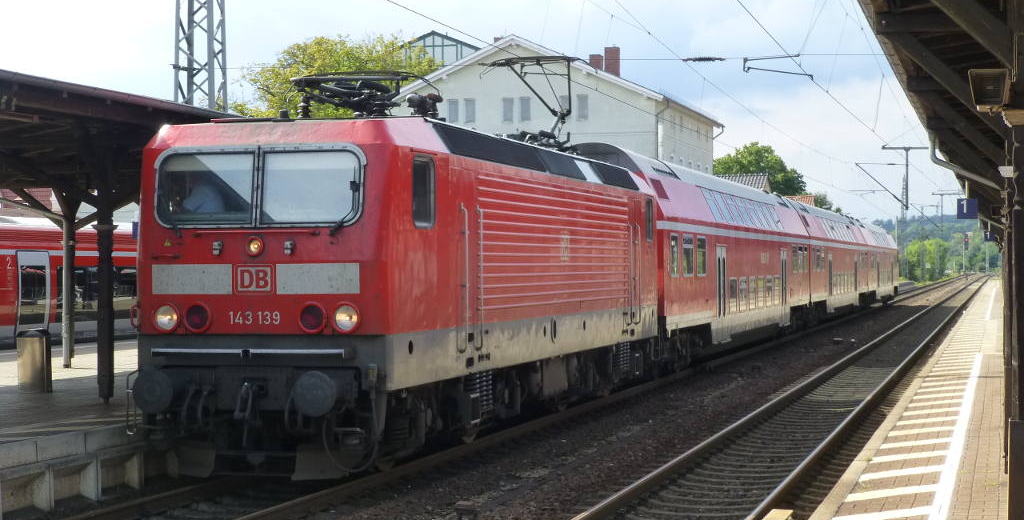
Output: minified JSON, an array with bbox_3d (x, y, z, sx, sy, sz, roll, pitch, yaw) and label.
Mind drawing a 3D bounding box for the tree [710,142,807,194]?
[{"bbox_3d":[20.636,-3.686,155.019,8.800,12.490,8.800,0,0,15],"label":"tree"}]

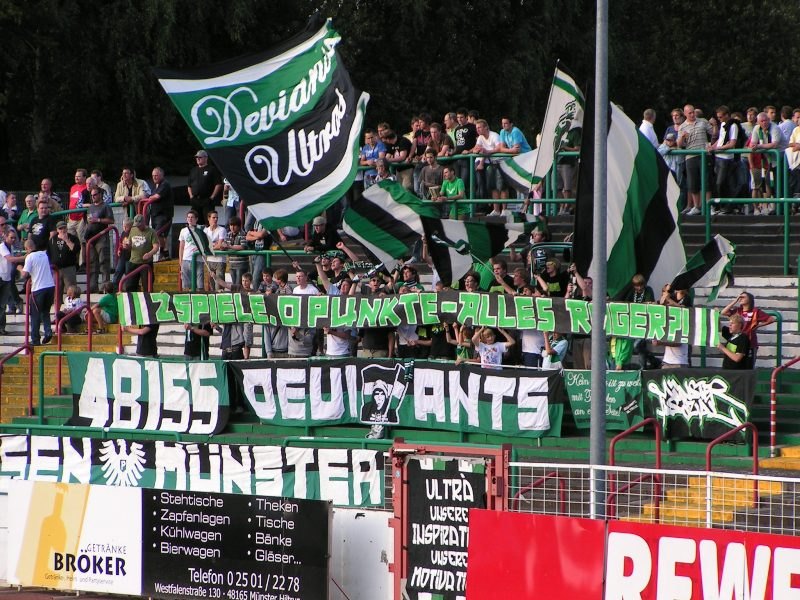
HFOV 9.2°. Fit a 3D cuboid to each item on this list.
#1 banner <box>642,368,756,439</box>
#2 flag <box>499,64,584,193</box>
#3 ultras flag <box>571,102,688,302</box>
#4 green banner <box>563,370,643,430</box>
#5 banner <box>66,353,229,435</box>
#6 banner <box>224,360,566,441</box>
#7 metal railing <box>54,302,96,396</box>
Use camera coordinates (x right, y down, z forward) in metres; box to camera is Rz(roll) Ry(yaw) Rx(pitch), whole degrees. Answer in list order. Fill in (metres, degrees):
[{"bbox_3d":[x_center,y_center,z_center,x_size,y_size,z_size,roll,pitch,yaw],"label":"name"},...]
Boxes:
[{"bbox_3d":[4.072,1.438,68.619,0.150,1.007,2.037,0,1,-45],"label":"banner"},{"bbox_3d":[2.155,-2.594,75.500,1.200,1.930,0.550,1,1,23],"label":"flag"},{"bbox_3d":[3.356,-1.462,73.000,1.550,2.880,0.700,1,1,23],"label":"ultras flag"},{"bbox_3d":[2.805,1.387,69.848,0.120,0.849,1.494,0,1,-45],"label":"green banner"},{"bbox_3d":[-3.936,1.426,76.245,0.300,1.172,3.630,0,1,-45],"label":"banner"},{"bbox_3d":[-0.174,1.366,72.654,0.250,1.035,6.727,0,1,-45],"label":"banner"},{"bbox_3d":[-5.143,0.783,79.000,0.080,1.420,0.720,1,1,45],"label":"metal railing"}]

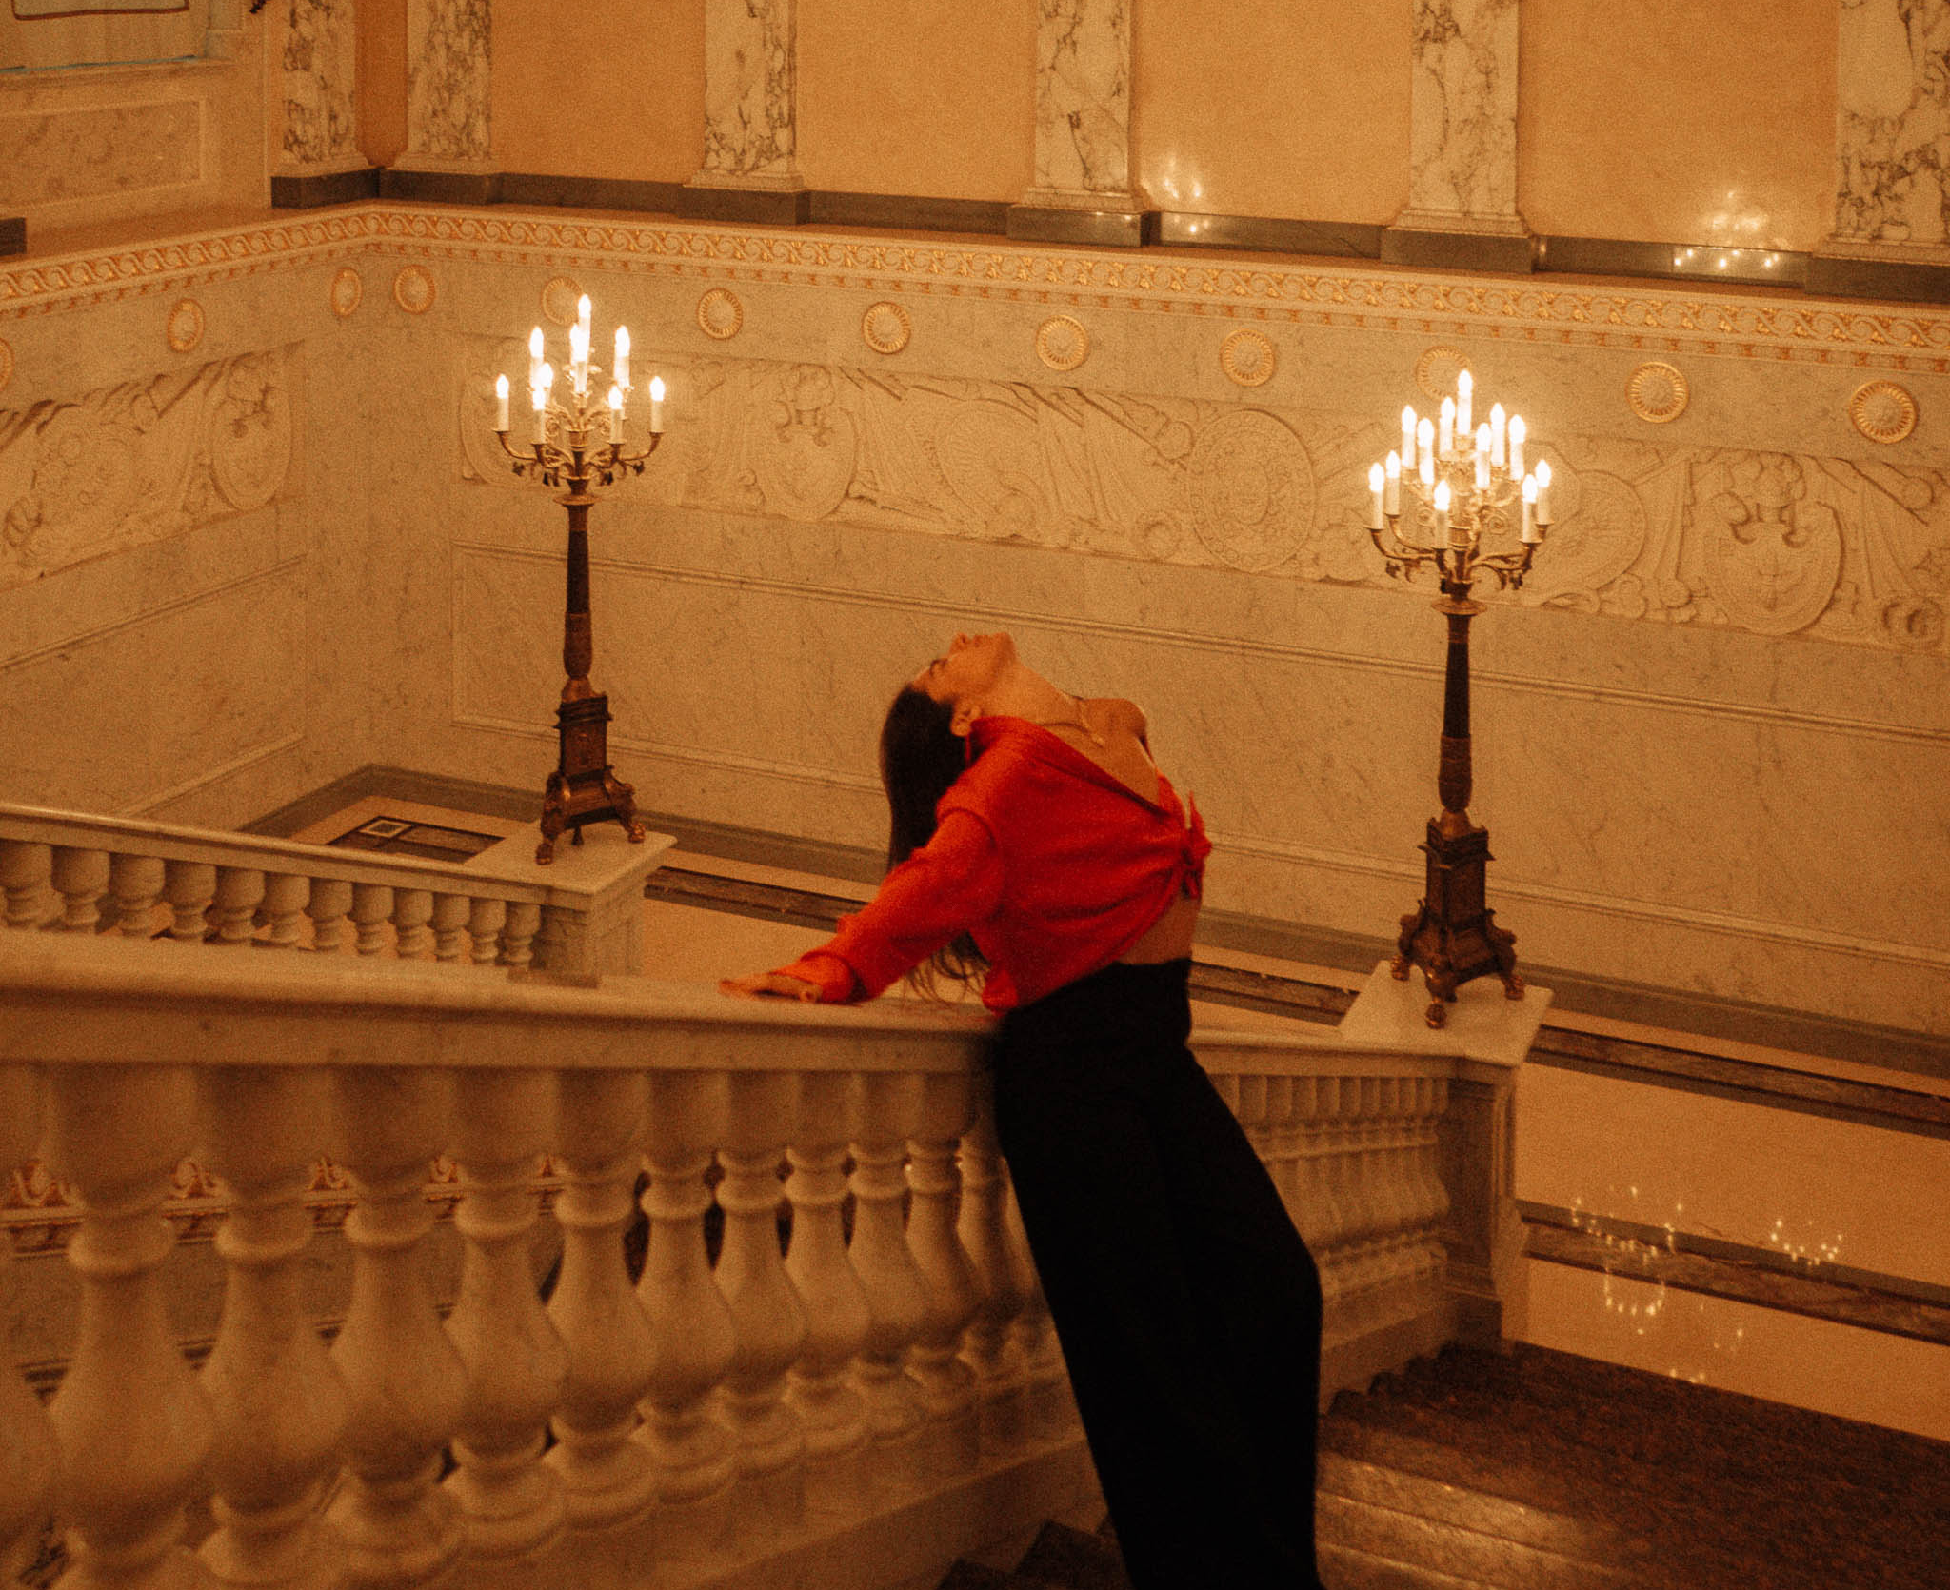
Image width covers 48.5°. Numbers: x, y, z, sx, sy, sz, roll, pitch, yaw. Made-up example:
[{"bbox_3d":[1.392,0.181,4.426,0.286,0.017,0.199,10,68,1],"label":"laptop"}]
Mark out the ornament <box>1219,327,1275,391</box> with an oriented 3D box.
[{"bbox_3d":[1.063,-1.700,8.420,0.228,0.230,0.045,5,14,22],"label":"ornament"}]

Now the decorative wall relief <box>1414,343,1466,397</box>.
[{"bbox_3d":[1.761,-1.592,8.150,0.228,0.230,0.045,5,14,22],"label":"decorative wall relief"}]

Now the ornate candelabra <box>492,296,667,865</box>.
[{"bbox_3d":[-1.269,-0.700,6.950,0.500,1.760,0.500,0,13,0],"label":"ornate candelabra"}]

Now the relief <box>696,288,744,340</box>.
[{"bbox_3d":[-1.085,-2.048,9.200,0.228,0.230,0.045,5,14,22],"label":"relief"}]

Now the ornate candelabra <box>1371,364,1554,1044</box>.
[{"bbox_3d":[1.321,-0.267,5.900,0.500,1.760,0.500,5,14,22],"label":"ornate candelabra"}]

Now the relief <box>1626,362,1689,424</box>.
[{"bbox_3d":[2.483,-1.465,7.870,0.228,0.230,0.045,5,14,22],"label":"relief"}]

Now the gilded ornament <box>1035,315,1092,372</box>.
[{"bbox_3d":[0.348,-1.810,8.680,0.228,0.230,0.045,5,14,22],"label":"gilded ornament"}]

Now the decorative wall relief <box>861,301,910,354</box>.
[{"bbox_3d":[-0.366,-1.933,8.950,0.228,0.230,0.045,5,14,22],"label":"decorative wall relief"}]

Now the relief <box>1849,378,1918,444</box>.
[{"bbox_3d":[3.186,-1.351,7.600,0.228,0.230,0.045,5,14,22],"label":"relief"}]

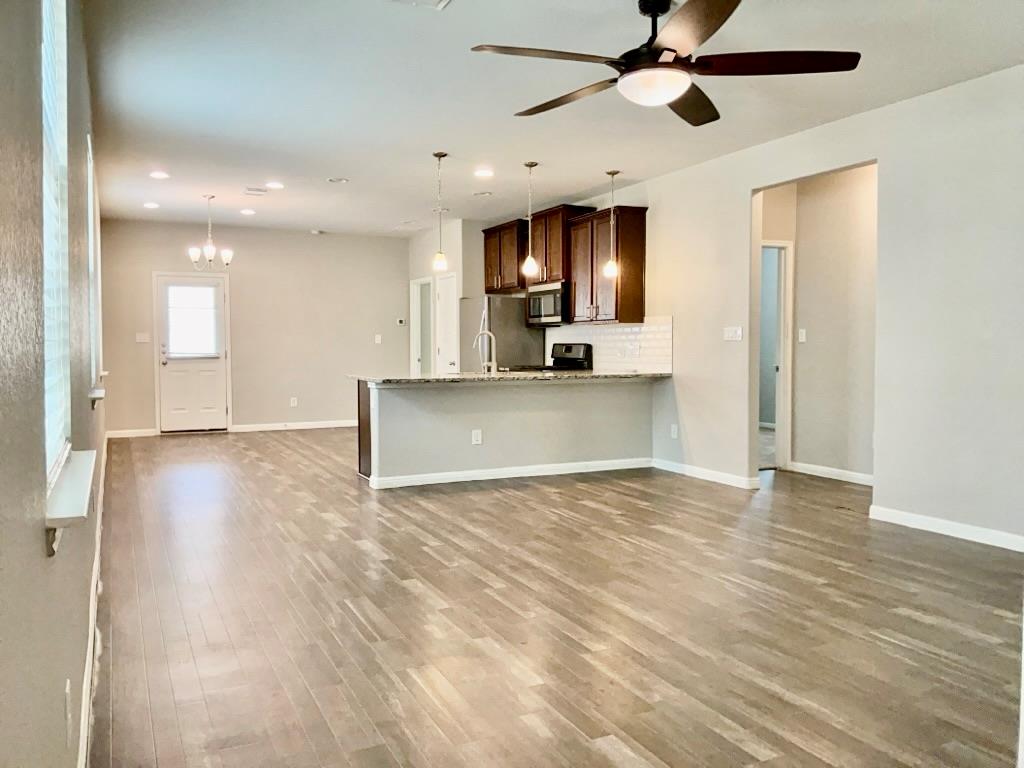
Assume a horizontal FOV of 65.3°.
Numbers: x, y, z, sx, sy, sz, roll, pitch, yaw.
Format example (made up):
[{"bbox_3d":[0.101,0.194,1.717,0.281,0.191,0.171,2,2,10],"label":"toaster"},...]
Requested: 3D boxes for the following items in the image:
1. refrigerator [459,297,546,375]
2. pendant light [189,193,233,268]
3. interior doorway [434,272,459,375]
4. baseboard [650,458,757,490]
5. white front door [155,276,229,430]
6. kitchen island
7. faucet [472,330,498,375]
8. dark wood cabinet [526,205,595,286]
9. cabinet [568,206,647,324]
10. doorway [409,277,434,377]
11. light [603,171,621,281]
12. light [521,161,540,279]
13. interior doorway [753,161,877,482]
[{"bbox_3d":[-0.137,-0.169,9.699,0.785,1.745,0.840,-1,3,-26],"label":"refrigerator"},{"bbox_3d":[-3.202,-1.599,8.468,0.480,0.785,0.480,-1,3,-26],"label":"pendant light"},{"bbox_3d":[-0.833,-0.367,10.518,0.060,2.060,0.660,-1,3,-26],"label":"interior doorway"},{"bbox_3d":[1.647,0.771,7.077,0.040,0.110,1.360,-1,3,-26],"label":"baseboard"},{"bbox_3d":[-4.200,-0.371,10.525,0.839,2.050,0.070,-1,3,-26],"label":"white front door"},{"bbox_3d":[-0.010,0.361,7.287,2.729,0.910,1.170,-1,3,-26],"label":"kitchen island"},{"bbox_3d":[-0.244,-0.281,7.210,0.255,0.385,0.065,3,4,44],"label":"faucet"},{"bbox_3d":[0.549,-1.475,8.688,0.400,0.785,0.790,-1,3,-26],"label":"dark wood cabinet"},{"bbox_3d":[0.938,-1.153,8.013,0.330,1.105,0.945,-1,3,-26],"label":"cabinet"},{"bbox_3d":[-1.232,-0.430,11.406,0.130,2.100,0.890,-1,3,-26],"label":"doorway"},{"bbox_3d":[0.909,-1.456,7.308,0.130,0.955,0.130,-1,3,-26],"label":"light"},{"bbox_3d":[0.161,-1.414,6.855,0.136,0.969,0.136,-1,3,-26],"label":"light"},{"bbox_3d":[2.239,-0.313,5.929,0.130,2.400,1.184,-1,3,-26],"label":"interior doorway"}]

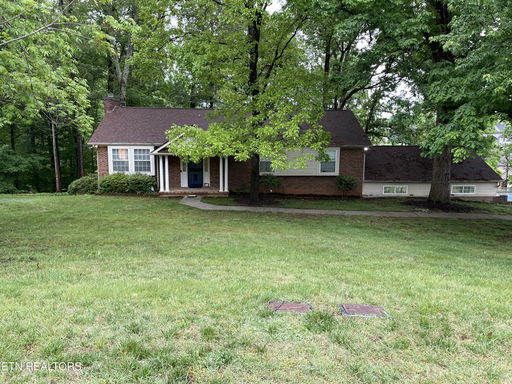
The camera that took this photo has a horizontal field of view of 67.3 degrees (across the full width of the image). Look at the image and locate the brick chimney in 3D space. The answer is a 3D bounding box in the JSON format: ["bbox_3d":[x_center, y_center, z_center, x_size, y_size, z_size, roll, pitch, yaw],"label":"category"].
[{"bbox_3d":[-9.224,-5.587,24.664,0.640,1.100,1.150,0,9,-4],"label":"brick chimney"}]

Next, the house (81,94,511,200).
[{"bbox_3d":[2.532,-3.075,25.781,24.000,5.500,8.940,0,9,-4],"label":"house"}]

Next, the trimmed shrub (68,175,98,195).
[{"bbox_3d":[-9.761,-0.473,22.466,1.700,1.130,1.500,0,9,-4],"label":"trimmed shrub"}]

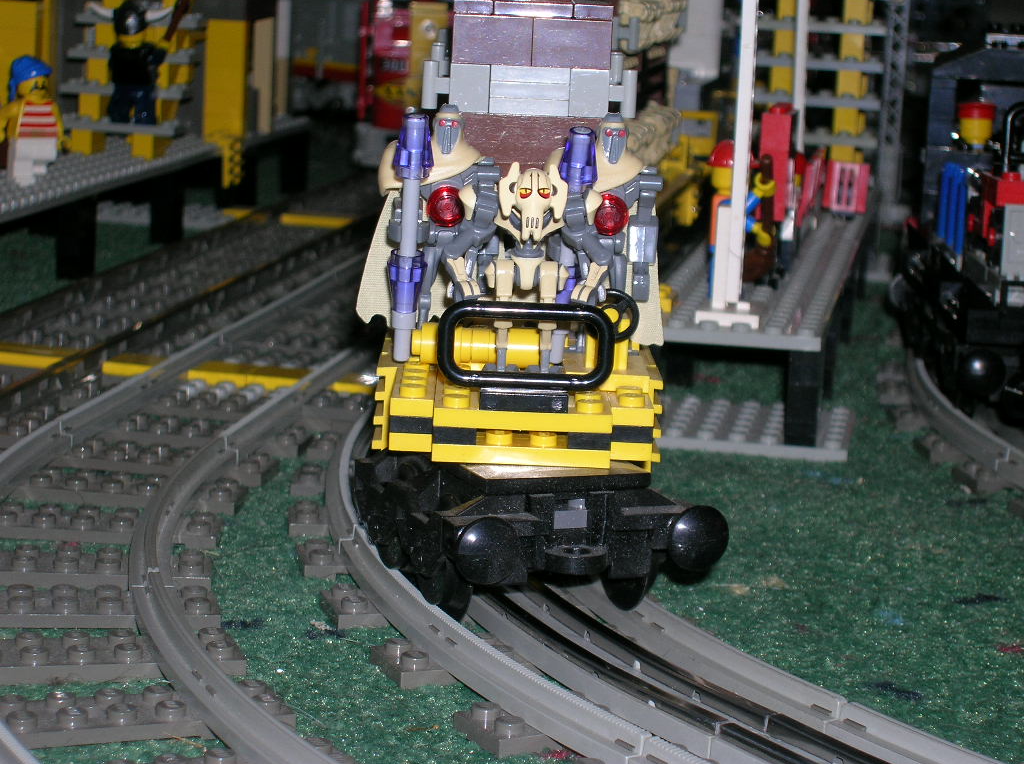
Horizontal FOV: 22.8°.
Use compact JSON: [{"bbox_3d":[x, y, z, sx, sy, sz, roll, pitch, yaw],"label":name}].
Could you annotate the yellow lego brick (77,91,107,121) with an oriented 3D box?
[{"bbox_3d":[-0.156,-0.103,0.951,0.008,0.010,0.009,4,10,12],"label":"yellow lego brick"}]

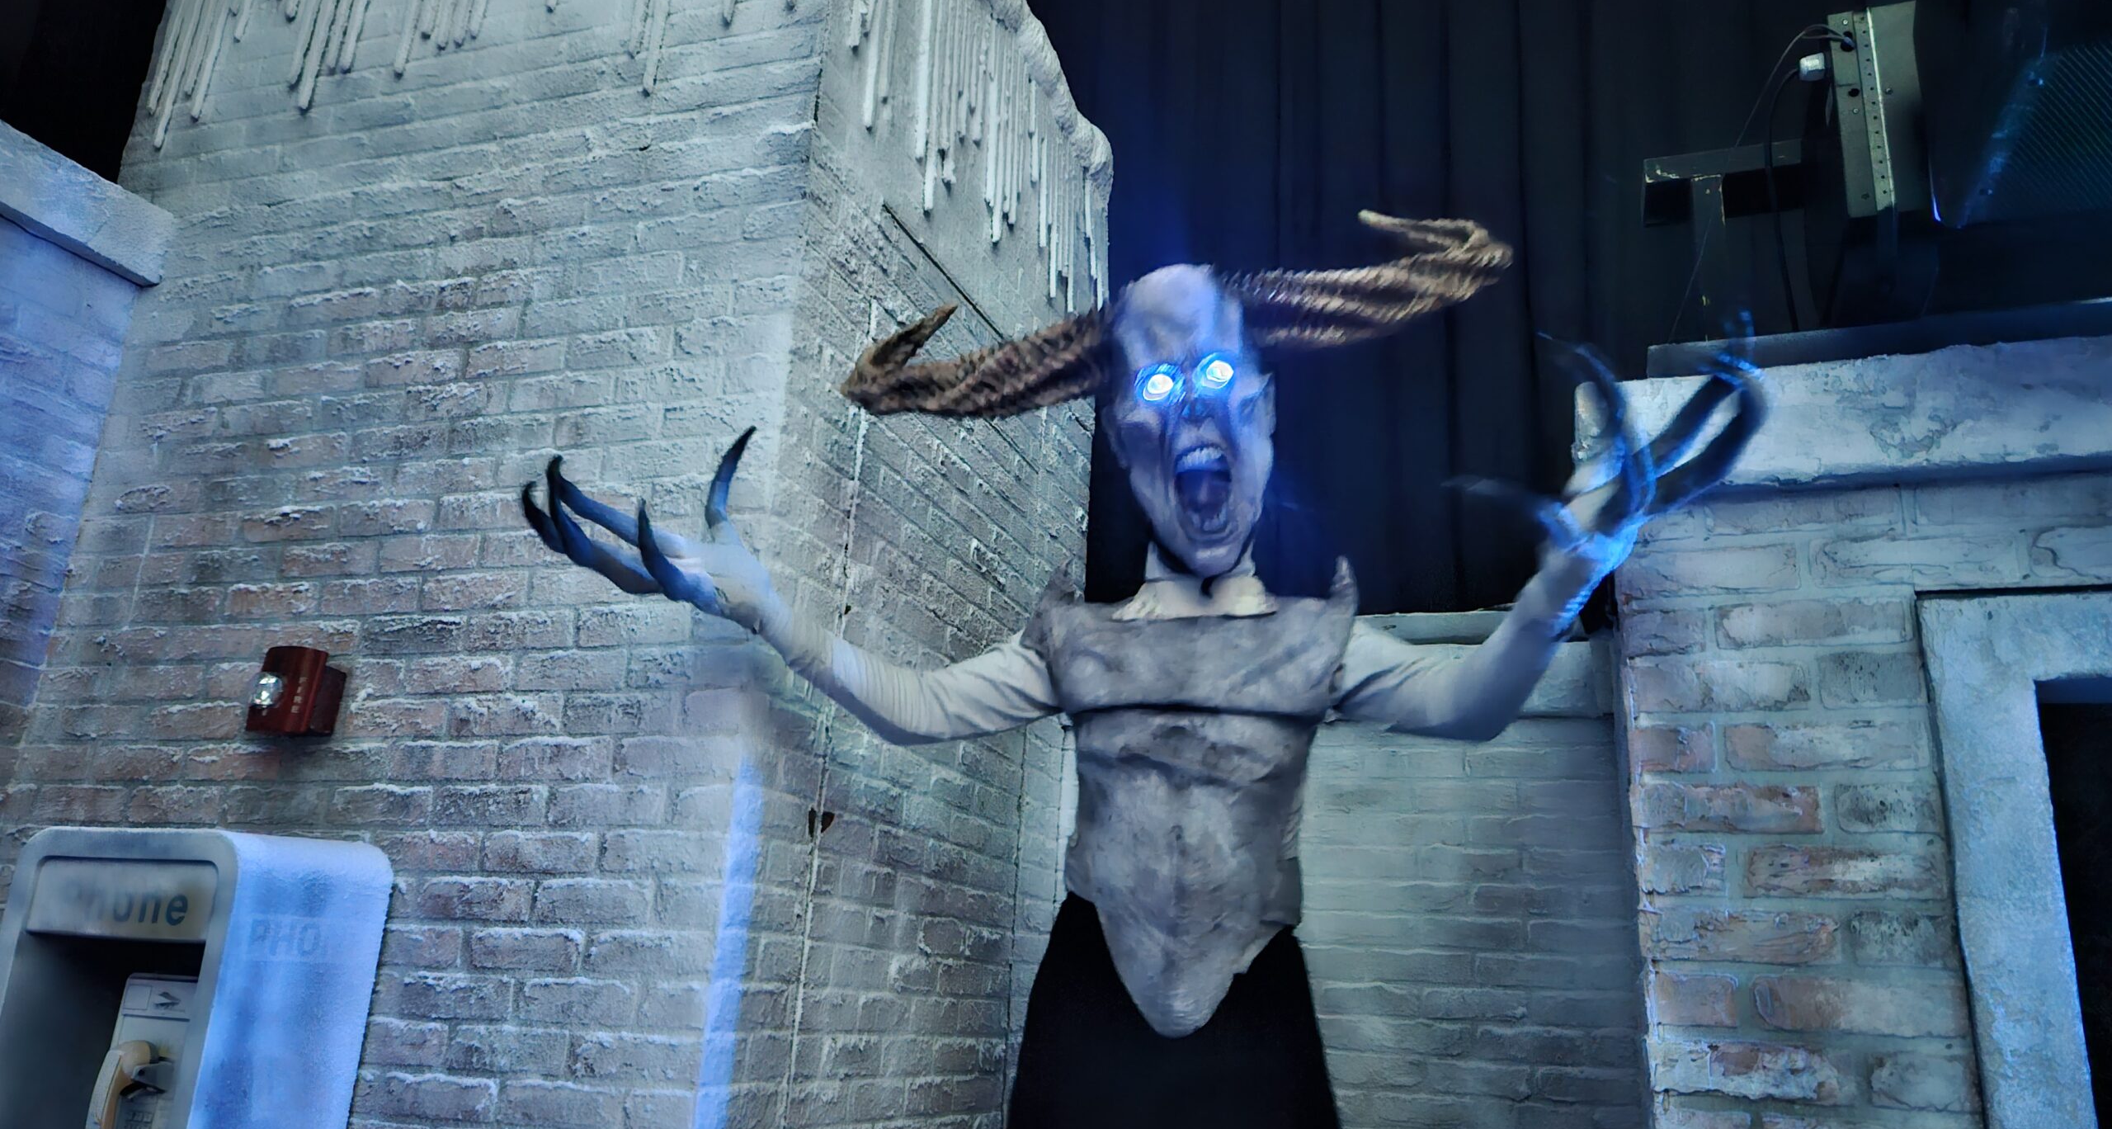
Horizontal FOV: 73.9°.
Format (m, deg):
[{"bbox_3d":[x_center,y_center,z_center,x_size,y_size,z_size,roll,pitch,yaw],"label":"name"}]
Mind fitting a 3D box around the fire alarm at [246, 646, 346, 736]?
[{"bbox_3d":[-1.238,0.211,2.285,0.120,0.140,0.090,1,-17,16],"label":"fire alarm"}]

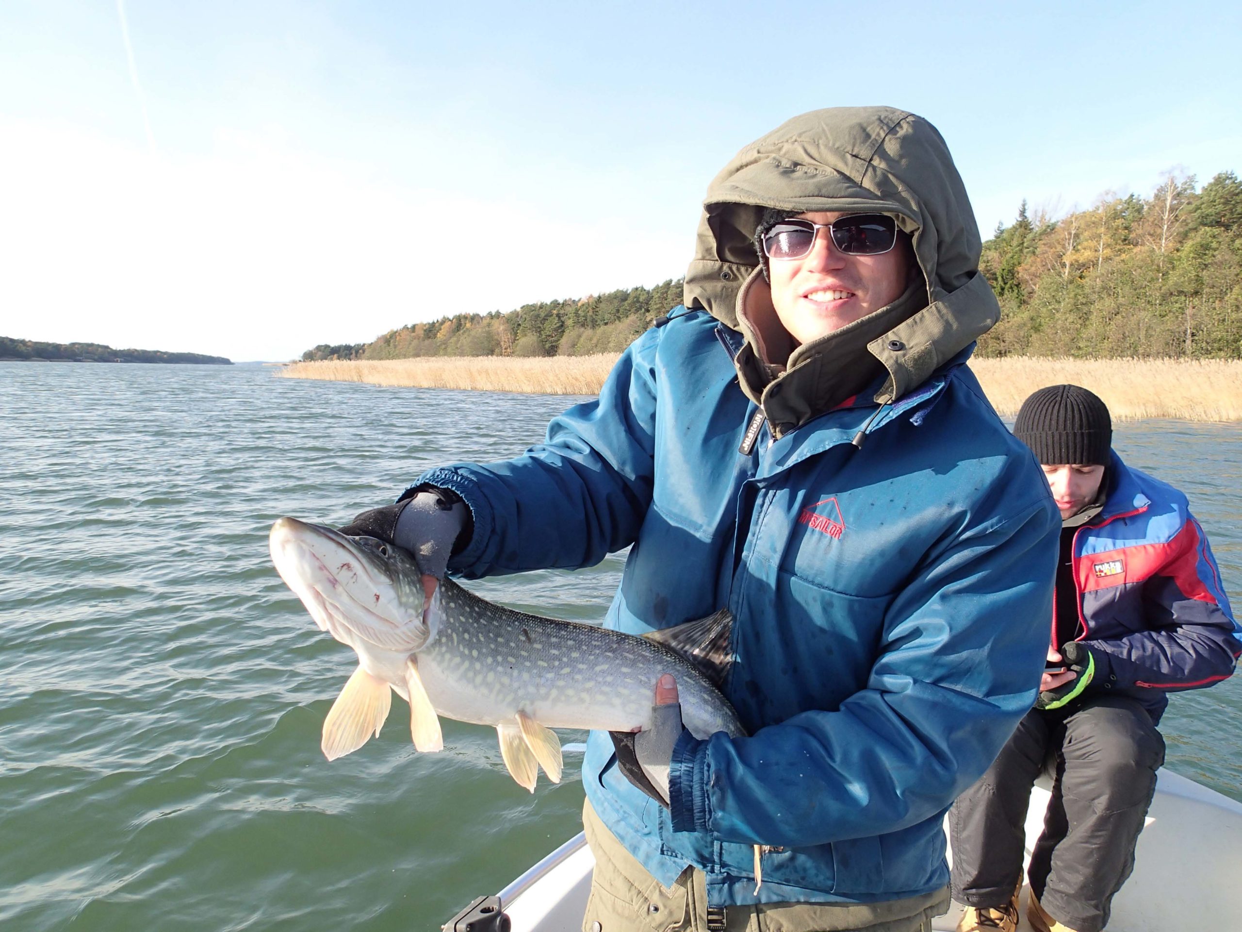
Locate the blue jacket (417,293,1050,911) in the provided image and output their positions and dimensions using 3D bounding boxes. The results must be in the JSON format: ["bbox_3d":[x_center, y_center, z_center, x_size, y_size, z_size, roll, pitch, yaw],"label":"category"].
[{"bbox_3d":[0.185,0.175,1.020,0.580,0.700,0.560,4,8,28],"label":"blue jacket"}]

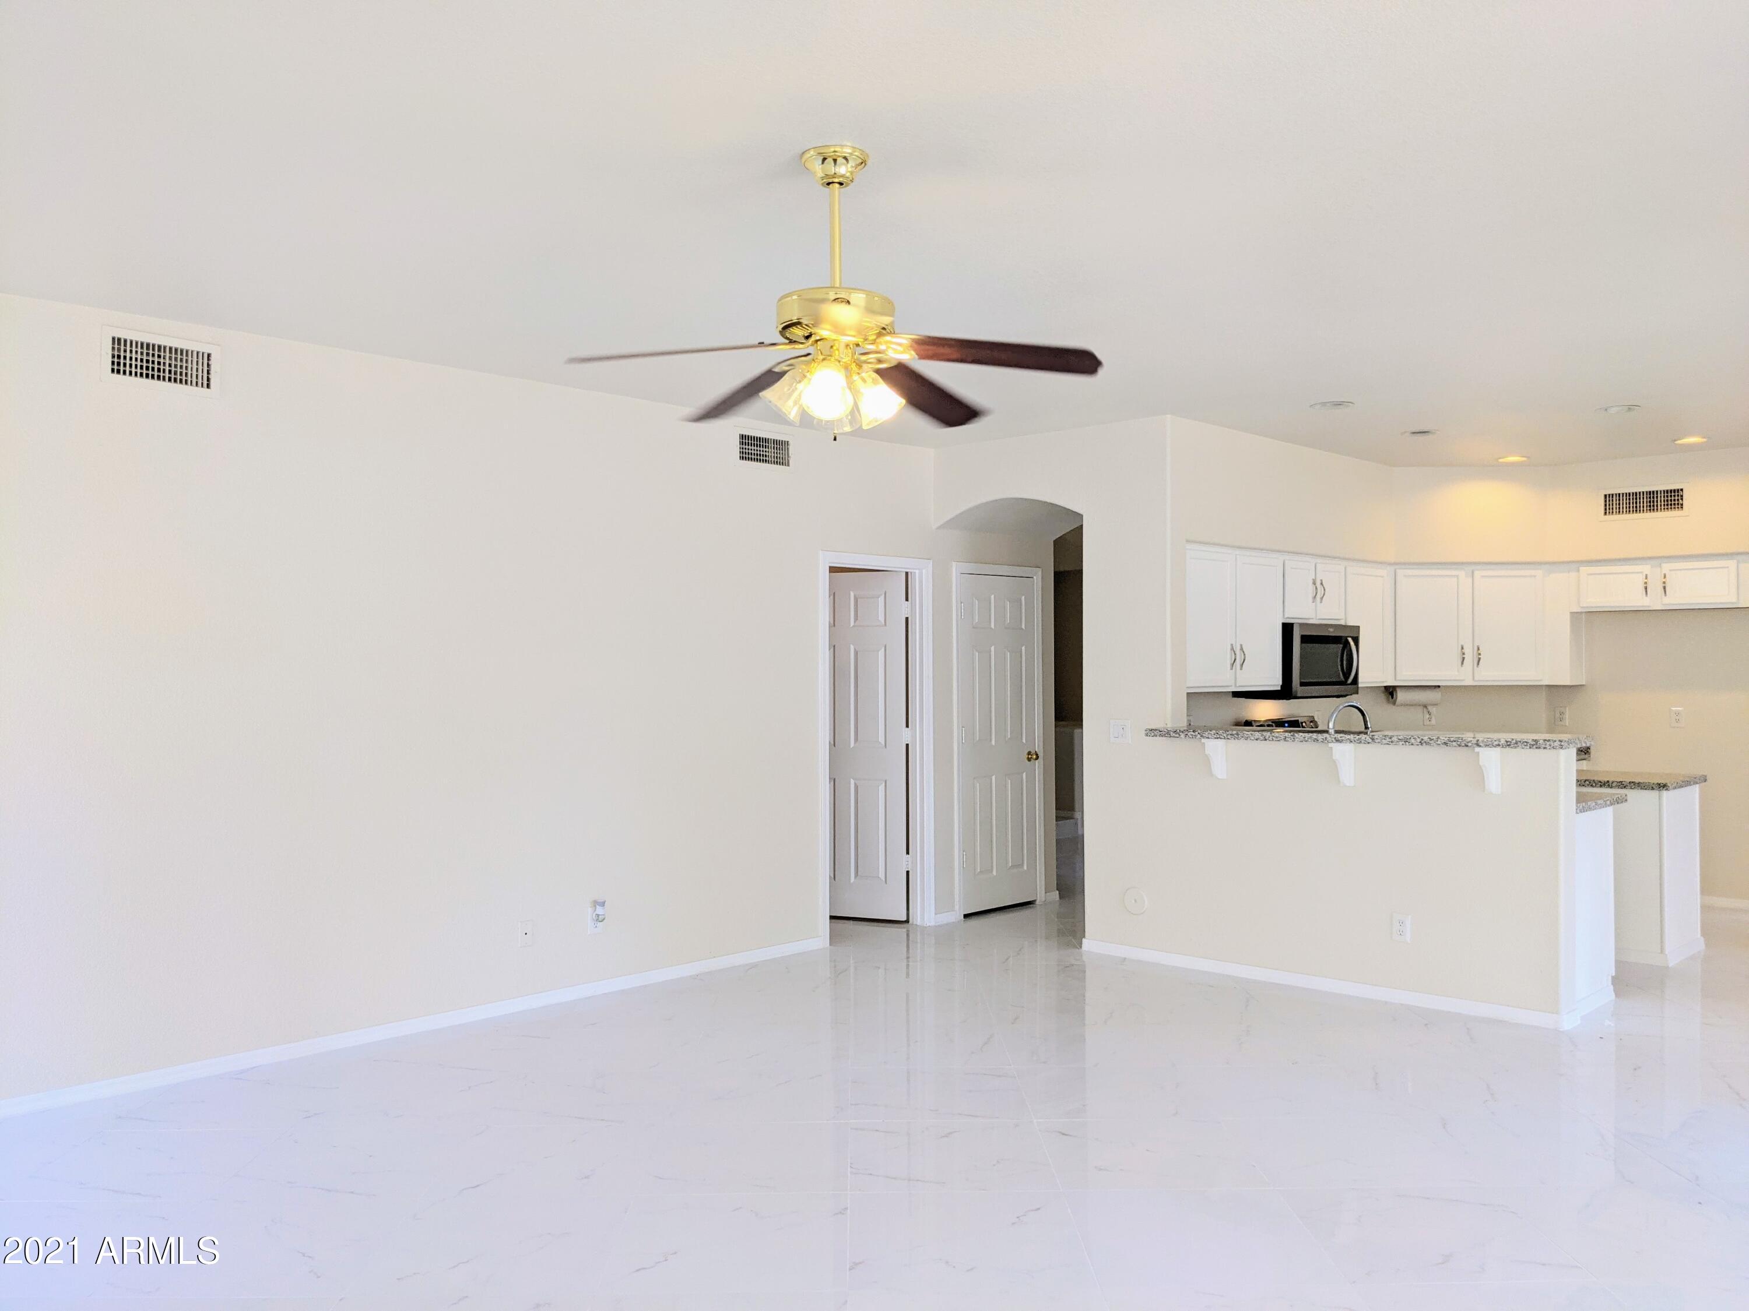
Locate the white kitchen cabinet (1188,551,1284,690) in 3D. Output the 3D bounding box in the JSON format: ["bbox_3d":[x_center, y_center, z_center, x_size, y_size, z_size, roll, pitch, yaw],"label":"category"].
[{"bbox_3d":[1.829,-0.187,7.389,0.335,0.750,0.990,-1,-1,44],"label":"white kitchen cabinet"}]

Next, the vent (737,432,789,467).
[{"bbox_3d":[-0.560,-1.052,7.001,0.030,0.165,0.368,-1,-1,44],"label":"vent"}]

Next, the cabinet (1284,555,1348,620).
[{"bbox_3d":[2.448,-0.375,8.029,0.335,0.370,0.770,-1,-1,44],"label":"cabinet"}]

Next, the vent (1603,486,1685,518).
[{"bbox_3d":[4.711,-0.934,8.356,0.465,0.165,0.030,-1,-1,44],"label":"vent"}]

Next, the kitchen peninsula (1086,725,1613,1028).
[{"bbox_3d":[2.162,0.946,6.525,2.340,1.180,1.020,-1,-1,44],"label":"kitchen peninsula"}]

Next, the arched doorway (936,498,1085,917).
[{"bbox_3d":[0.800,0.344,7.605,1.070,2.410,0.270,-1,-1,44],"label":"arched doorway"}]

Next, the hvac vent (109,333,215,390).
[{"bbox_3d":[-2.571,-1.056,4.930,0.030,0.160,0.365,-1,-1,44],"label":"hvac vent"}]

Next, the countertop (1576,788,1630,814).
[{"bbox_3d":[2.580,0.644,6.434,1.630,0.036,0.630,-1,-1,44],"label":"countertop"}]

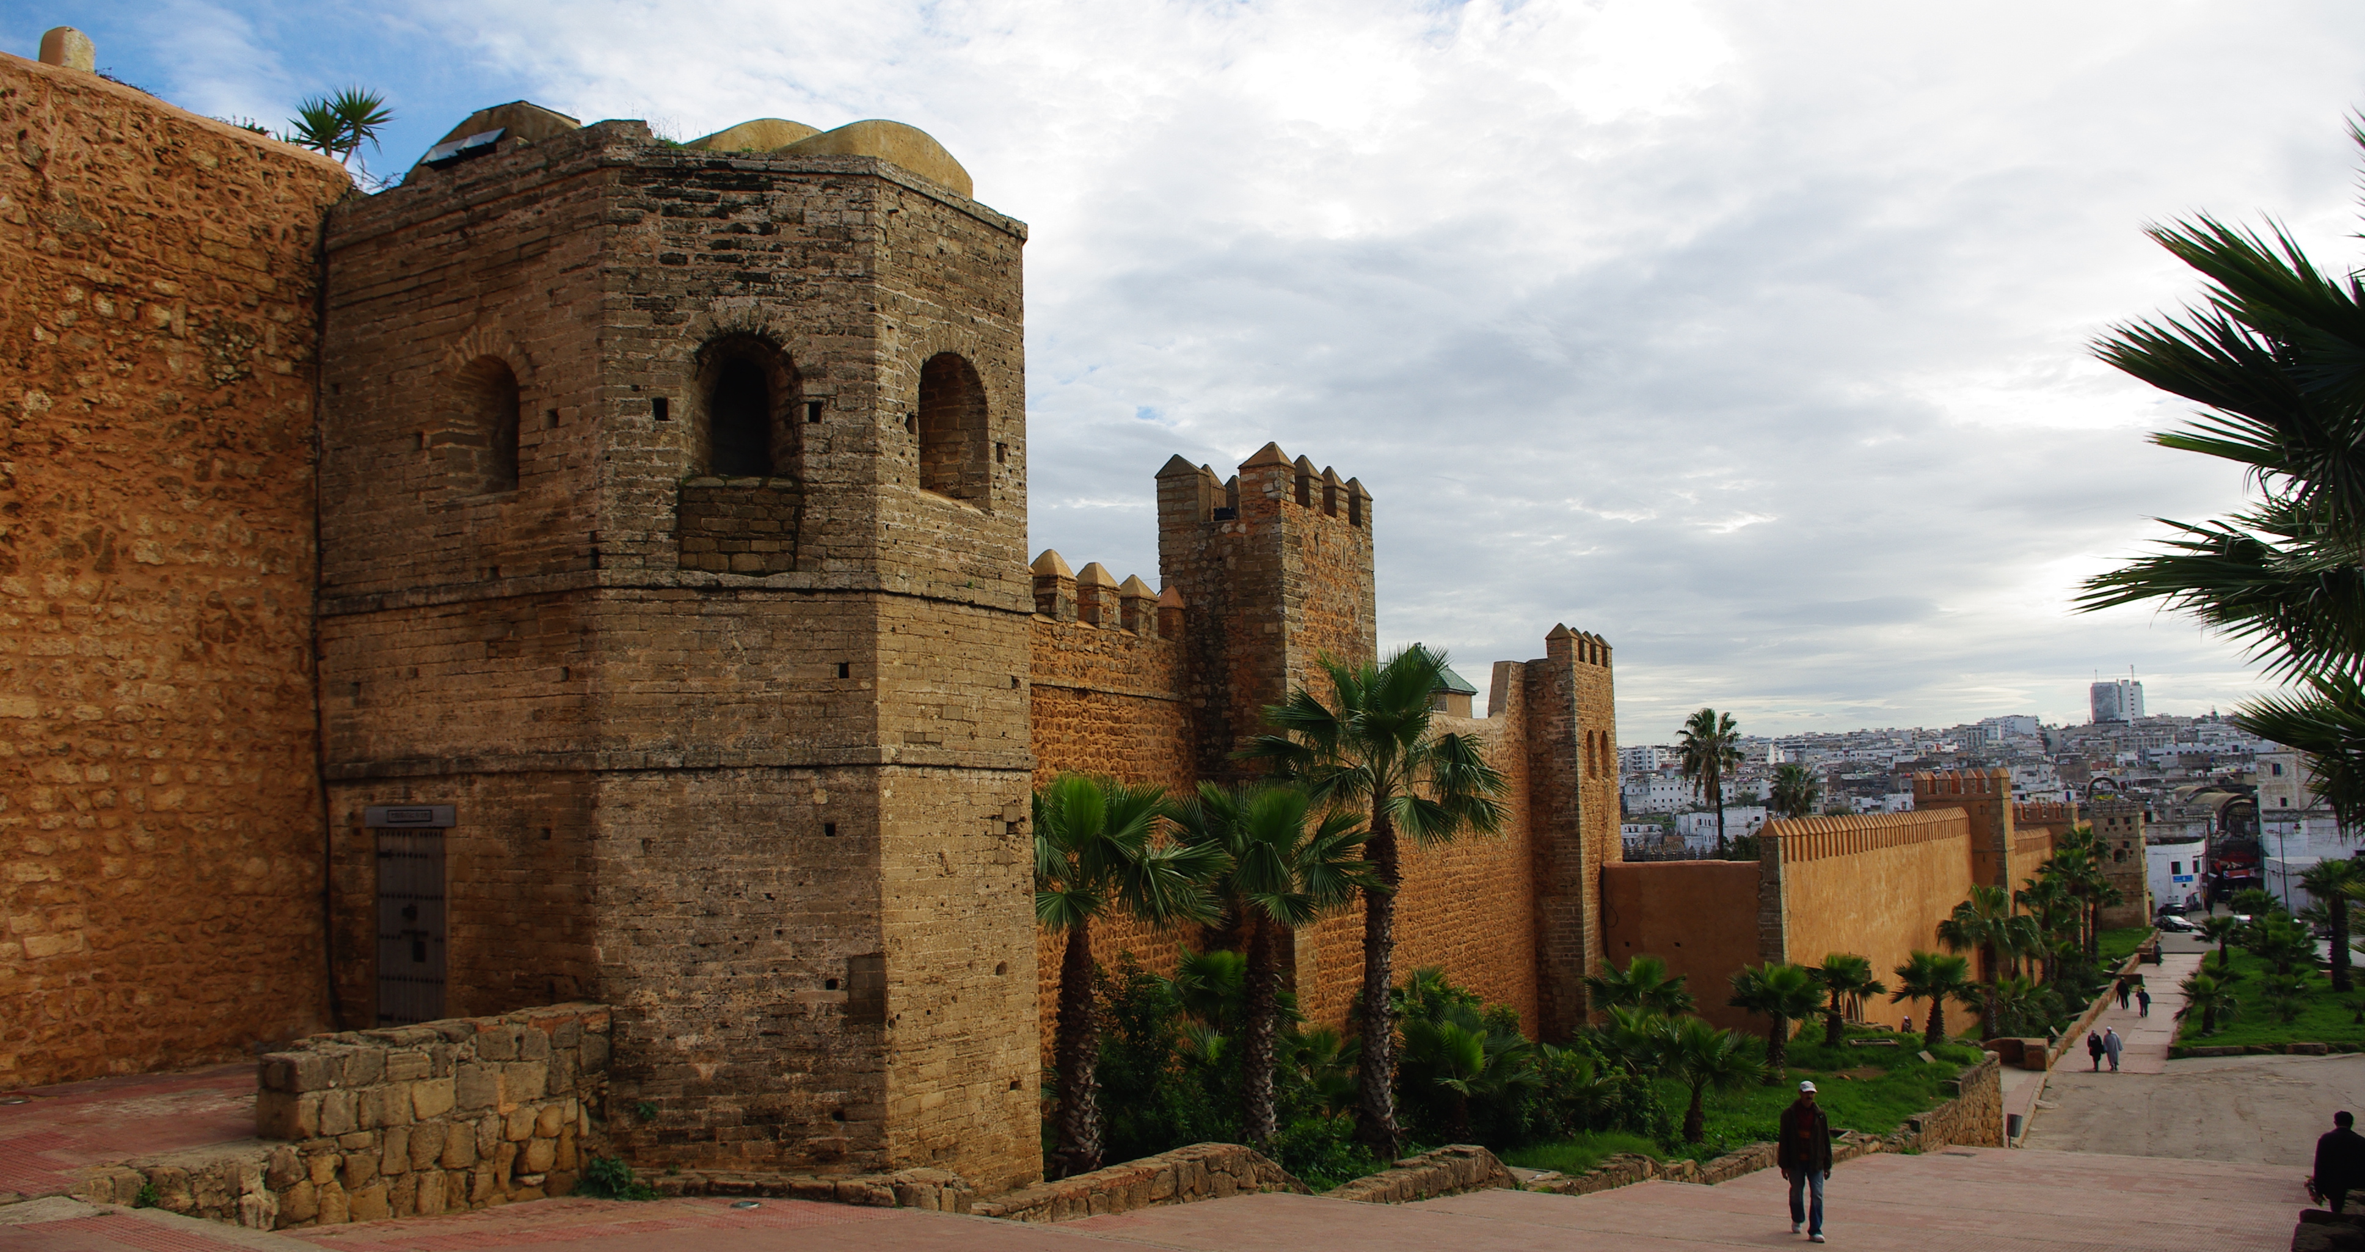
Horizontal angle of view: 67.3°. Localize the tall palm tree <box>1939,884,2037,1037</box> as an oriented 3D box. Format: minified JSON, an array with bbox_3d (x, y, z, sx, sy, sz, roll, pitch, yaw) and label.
[{"bbox_3d":[35.167,14.729,77.449,4.260,6.530,4.260,-2,-5,0],"label":"tall palm tree"}]

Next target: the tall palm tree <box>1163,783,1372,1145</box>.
[{"bbox_3d":[1.179,4.672,24.388,2.940,4.900,2.940,-2,-5,0],"label":"tall palm tree"}]

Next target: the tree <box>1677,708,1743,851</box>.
[{"bbox_3d":[26.993,10.325,90.570,3.486,12.361,3.486,-1,-5,0],"label":"tree"}]

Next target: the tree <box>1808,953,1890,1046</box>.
[{"bbox_3d":[15.413,8.655,41.099,1.796,2.148,1.796,-1,-5,0],"label":"tree"}]

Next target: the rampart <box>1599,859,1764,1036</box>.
[{"bbox_3d":[17.422,11.154,61.167,5.400,6.090,0.760,-5,-6,32],"label":"rampart"}]

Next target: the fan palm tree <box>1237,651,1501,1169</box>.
[{"bbox_3d":[2.823,3.991,25.718,3.860,7.260,3.860,-2,-5,0],"label":"fan palm tree"}]

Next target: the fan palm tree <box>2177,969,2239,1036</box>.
[{"bbox_3d":[48.582,17.811,84.147,2.889,3.190,2.889,-1,-5,0],"label":"fan palm tree"}]

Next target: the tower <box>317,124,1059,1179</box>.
[{"bbox_3d":[-5.298,0.318,21.587,6.520,12.200,6.440,-5,-6,33],"label":"tower"}]

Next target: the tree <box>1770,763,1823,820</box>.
[{"bbox_3d":[38.768,14.208,111.122,3.450,11.160,3.450,-2,-5,0],"label":"tree"}]

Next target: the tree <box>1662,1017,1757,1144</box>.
[{"bbox_3d":[8.313,7.185,28.090,1.519,1.950,1.519,-1,-5,0],"label":"tree"}]

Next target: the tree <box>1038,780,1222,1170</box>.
[{"bbox_3d":[-1.192,4.175,21.422,3.343,4.816,3.343,-1,-5,0],"label":"tree"}]

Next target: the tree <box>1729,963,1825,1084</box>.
[{"bbox_3d":[11.909,7.979,35.609,1.926,2.370,1.926,-1,-5,0],"label":"tree"}]

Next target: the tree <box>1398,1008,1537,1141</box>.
[{"bbox_3d":[4.193,6.593,26.088,2.063,1.916,2.063,-1,-5,0],"label":"tree"}]

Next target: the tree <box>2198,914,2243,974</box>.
[{"bbox_3d":[74.294,22.755,127.193,3.176,4.184,3.176,-1,-5,0],"label":"tree"}]

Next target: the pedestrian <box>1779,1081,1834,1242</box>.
[{"bbox_3d":[6.955,5.943,19.782,0.580,1.730,0.420,-3,-6,13],"label":"pedestrian"}]

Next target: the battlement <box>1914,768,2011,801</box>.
[{"bbox_3d":[41.538,8.494,94.568,4.160,1.780,4.160,-5,-6,32],"label":"battlement"}]

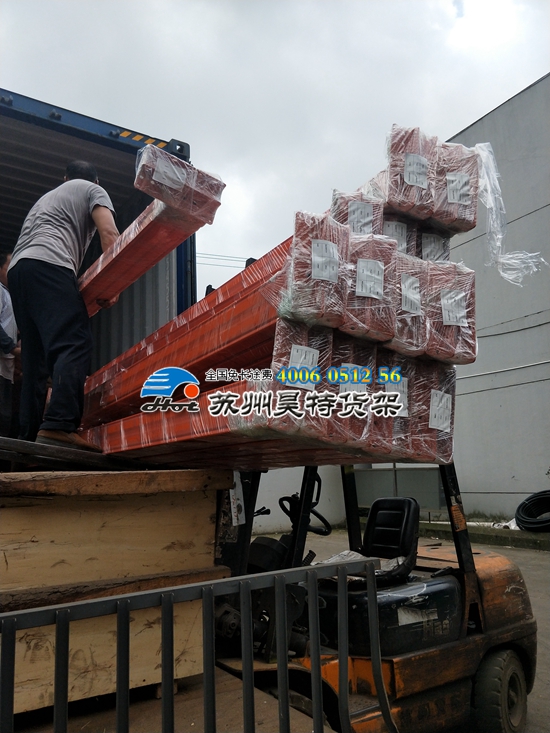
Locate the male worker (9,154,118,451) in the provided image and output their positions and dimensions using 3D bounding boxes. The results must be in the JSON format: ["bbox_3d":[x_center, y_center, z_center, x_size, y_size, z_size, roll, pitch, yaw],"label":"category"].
[{"bbox_3d":[-1.120,-0.390,2.820,0.520,1.620,0.600,-5,-11,10],"label":"male worker"}]

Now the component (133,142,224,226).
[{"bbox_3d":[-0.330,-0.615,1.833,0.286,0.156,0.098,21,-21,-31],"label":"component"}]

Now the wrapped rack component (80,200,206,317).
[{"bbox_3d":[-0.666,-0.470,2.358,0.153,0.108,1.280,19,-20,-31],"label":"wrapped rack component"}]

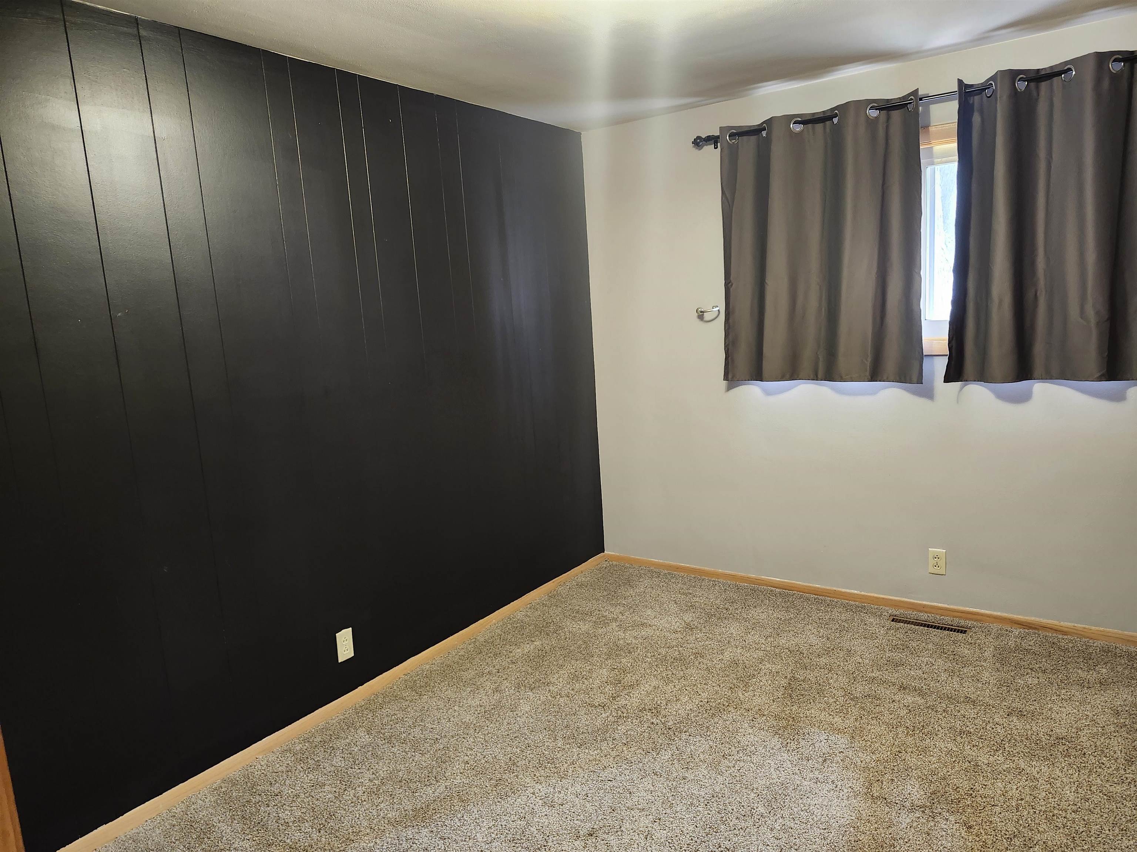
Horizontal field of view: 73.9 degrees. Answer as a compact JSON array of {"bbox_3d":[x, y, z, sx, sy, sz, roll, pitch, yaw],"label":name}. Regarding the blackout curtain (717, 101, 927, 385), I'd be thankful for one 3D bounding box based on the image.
[{"bbox_3d":[1.073,-0.771,3.301,0.855,1.155,0.100,3,11,35],"label":"blackout curtain"}]

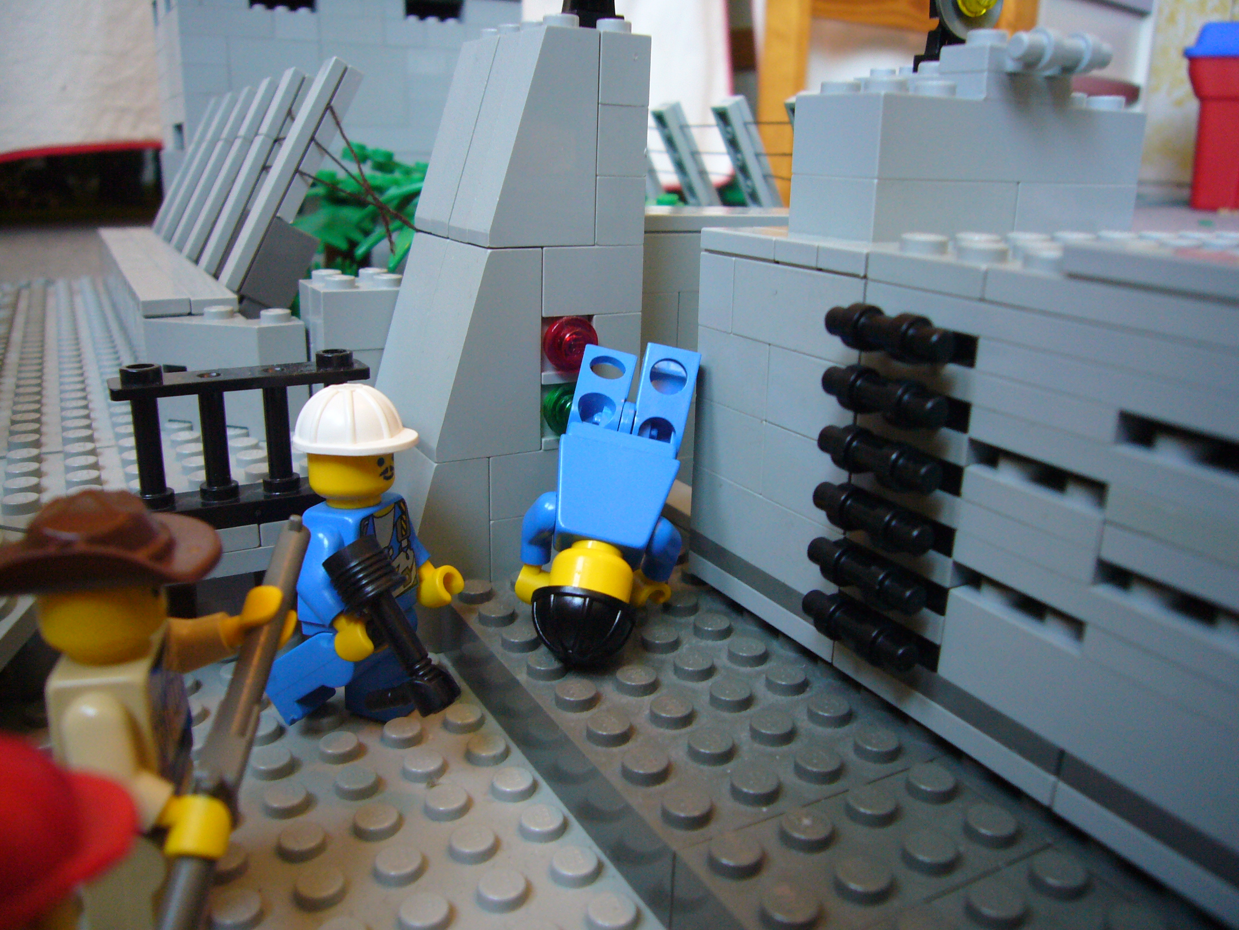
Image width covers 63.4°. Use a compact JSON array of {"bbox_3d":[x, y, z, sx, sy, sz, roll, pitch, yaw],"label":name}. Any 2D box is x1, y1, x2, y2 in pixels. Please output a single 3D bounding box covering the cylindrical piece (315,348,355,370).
[{"bbox_3d":[-0.039,-0.014,0.136,0.005,0.002,0.005,-8,19,-28],"label":"cylindrical piece"}]

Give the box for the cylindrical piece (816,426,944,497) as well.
[{"bbox_3d":[0.026,-0.001,0.104,0.005,0.005,0.016,-8,19,-28],"label":"cylindrical piece"}]

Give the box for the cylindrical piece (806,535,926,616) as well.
[{"bbox_3d":[0.026,0.012,0.107,0.005,0.005,0.016,-8,19,-28],"label":"cylindrical piece"}]

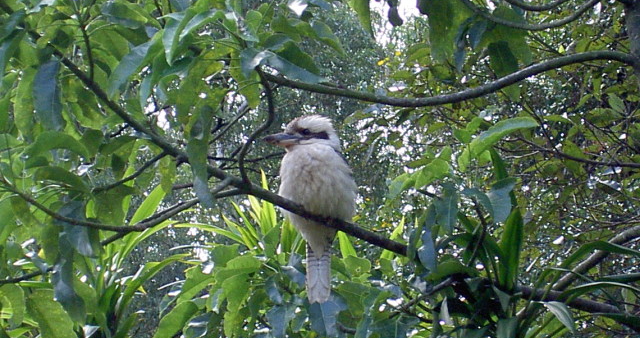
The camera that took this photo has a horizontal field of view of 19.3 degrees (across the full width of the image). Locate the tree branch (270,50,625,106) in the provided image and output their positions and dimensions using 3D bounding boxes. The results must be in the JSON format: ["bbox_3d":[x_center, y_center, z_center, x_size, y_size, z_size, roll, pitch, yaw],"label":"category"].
[{"bbox_3d":[0.242,-0.169,3.550,0.700,0.105,0.160,0,-8,0],"label":"tree branch"}]

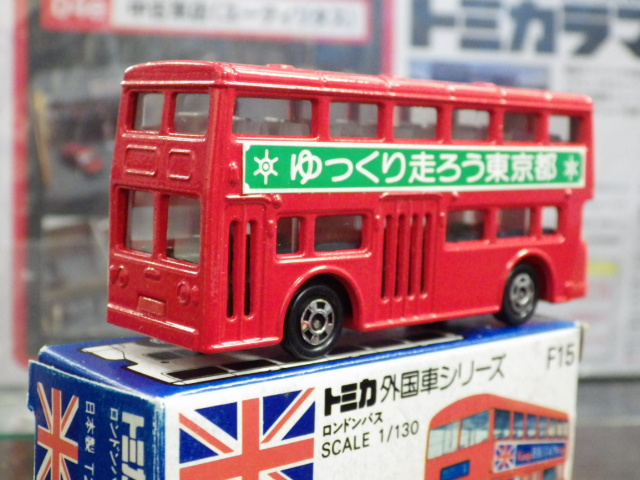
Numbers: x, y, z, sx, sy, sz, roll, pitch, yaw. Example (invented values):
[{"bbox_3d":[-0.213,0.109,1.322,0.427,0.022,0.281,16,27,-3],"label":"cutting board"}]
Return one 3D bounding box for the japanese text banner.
[{"bbox_3d":[0.016,-0.010,0.144,0.066,0.006,0.001,-4,9,-42],"label":"japanese text banner"}]

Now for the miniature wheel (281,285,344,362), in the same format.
[{"bbox_3d":[-0.001,0.010,0.134,0.009,0.009,0.003,-4,9,-42],"label":"miniature wheel"}]

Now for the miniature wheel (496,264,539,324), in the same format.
[{"bbox_3d":[0.028,0.008,0.161,0.009,0.009,0.003,-4,9,-42],"label":"miniature wheel"}]

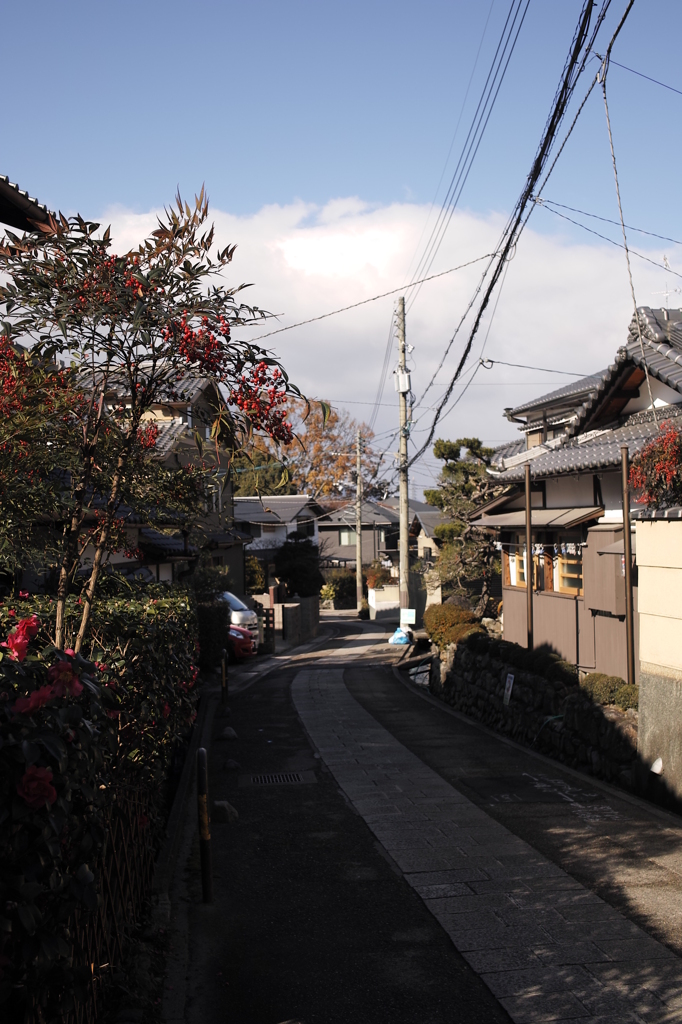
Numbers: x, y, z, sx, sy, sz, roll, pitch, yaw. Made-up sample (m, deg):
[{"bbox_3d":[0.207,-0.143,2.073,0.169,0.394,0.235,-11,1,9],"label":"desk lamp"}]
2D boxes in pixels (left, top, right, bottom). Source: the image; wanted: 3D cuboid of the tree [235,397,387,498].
[{"bbox_3d":[-2.227,-1.019,88.000,11.000,14.000,10.500,-1,-1,0],"label":"tree"}]

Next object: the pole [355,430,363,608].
[{"bbox_3d":[1.031,0.530,65.000,0.340,10.300,0.340,-1,-1,0],"label":"pole"}]

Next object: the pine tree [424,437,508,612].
[{"bbox_3d":[2.584,0.278,24.000,1.750,3.650,1.750,-1,-1,-10],"label":"pine tree"}]

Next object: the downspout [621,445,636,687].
[{"bbox_3d":[3.443,0.654,14.000,0.085,2.930,0.085,-1,-1,-11],"label":"downspout"}]

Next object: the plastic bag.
[{"bbox_3d":[1.862,3.898,36.800,0.660,0.540,0.540,-1,-1,0],"label":"plastic bag"}]

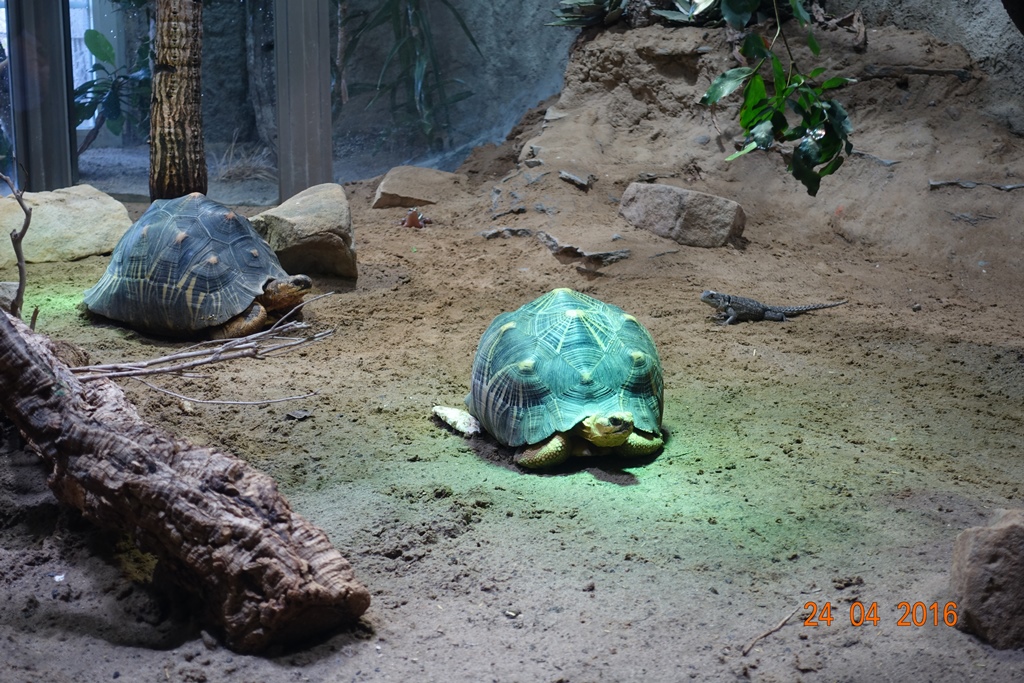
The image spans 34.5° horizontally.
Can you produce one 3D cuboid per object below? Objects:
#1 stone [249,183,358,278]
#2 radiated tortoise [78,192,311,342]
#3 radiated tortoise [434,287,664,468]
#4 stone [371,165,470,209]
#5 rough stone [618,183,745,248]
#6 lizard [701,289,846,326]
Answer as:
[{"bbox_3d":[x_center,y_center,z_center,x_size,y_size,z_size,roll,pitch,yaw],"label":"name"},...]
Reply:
[{"bbox_3d":[-0.422,-0.223,3.310,0.236,0.153,0.187,1,13,5],"label":"stone"},{"bbox_3d":[-0.546,-0.140,2.876,0.409,0.217,0.281,7,15,28],"label":"radiated tortoise"},{"bbox_3d":[0.068,0.036,2.315,0.281,0.207,0.379,-3,13,-15],"label":"radiated tortoise"},{"bbox_3d":[-0.220,-0.370,3.970,0.232,0.089,0.158,0,13,0],"label":"stone"},{"bbox_3d":[0.368,-0.272,3.566,0.261,0.103,0.128,8,14,9],"label":"rough stone"},{"bbox_3d":[0.461,-0.063,2.886,0.281,0.049,0.089,-6,14,-24],"label":"lizard"}]

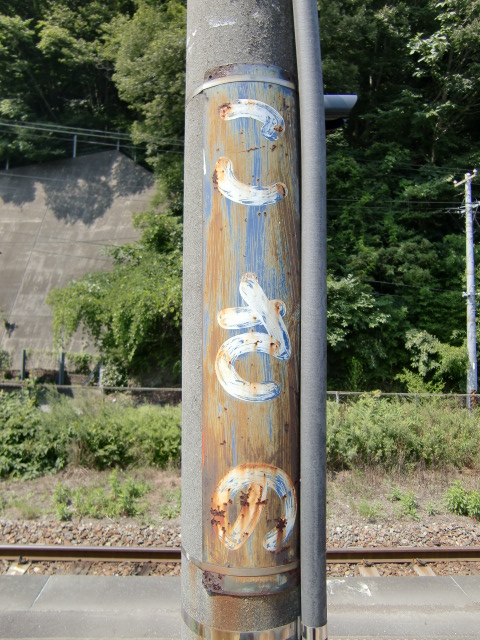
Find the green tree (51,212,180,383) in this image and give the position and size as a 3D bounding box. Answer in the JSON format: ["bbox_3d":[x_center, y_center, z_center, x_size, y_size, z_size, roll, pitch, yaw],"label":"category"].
[{"bbox_3d":[-4.100,-0.660,17.800,4.900,6.000,4.200,0,-1,0],"label":"green tree"}]

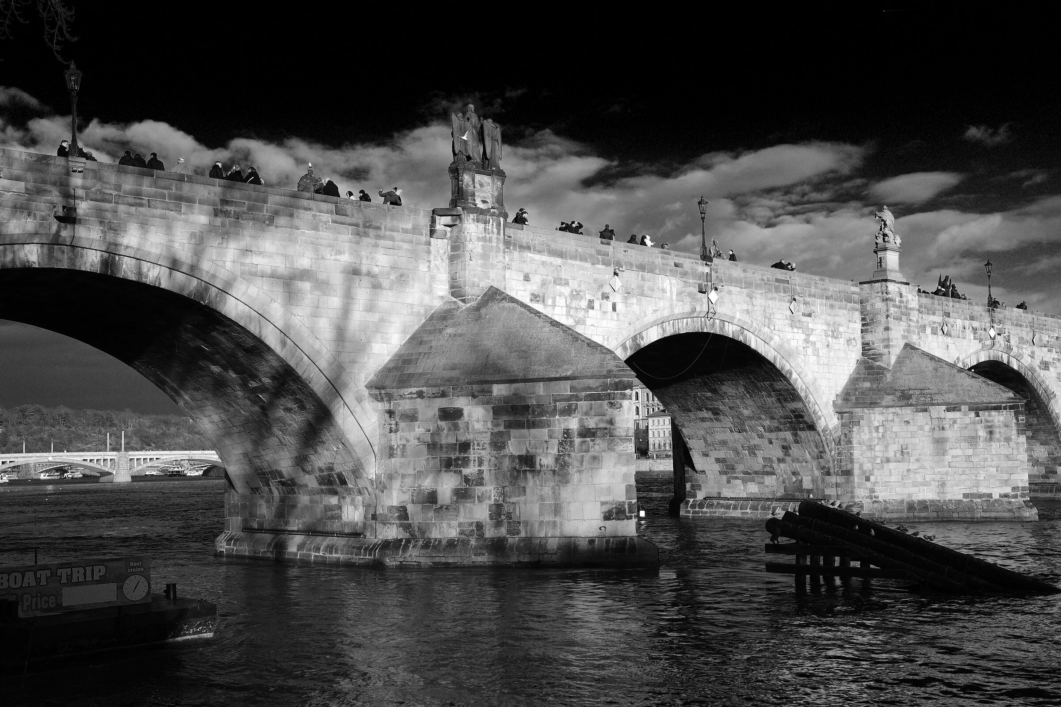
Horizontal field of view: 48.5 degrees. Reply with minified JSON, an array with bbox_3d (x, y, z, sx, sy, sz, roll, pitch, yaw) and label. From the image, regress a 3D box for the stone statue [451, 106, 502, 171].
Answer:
[{"bbox_3d":[-1.994,-8.085,43.958,0.800,2.400,1.950,-6,-7,45],"label":"stone statue"}]

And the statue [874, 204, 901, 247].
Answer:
[{"bbox_3d":[19.351,-6.848,64.295,1.000,2.400,1.350,-6,-7,45],"label":"statue"}]

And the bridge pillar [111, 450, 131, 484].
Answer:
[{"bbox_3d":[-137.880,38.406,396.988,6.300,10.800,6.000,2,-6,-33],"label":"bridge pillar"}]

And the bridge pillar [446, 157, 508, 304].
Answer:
[{"bbox_3d":[-1.951,-4.358,43.541,0.950,5.300,2.400,-6,-7,45],"label":"bridge pillar"}]

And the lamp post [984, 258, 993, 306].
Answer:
[{"bbox_3d":[29.669,-4.614,76.271,0.500,3.050,0.500,-6,-7,45],"label":"lamp post"}]

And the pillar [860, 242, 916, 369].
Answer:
[{"bbox_3d":[19.268,-2.398,64.060,1.800,6.600,2.550,-6,-7,45],"label":"pillar"}]

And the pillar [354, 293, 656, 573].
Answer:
[{"bbox_3d":[0.897,2.200,40.429,8.100,9.850,10.400,-6,-7,45],"label":"pillar"}]

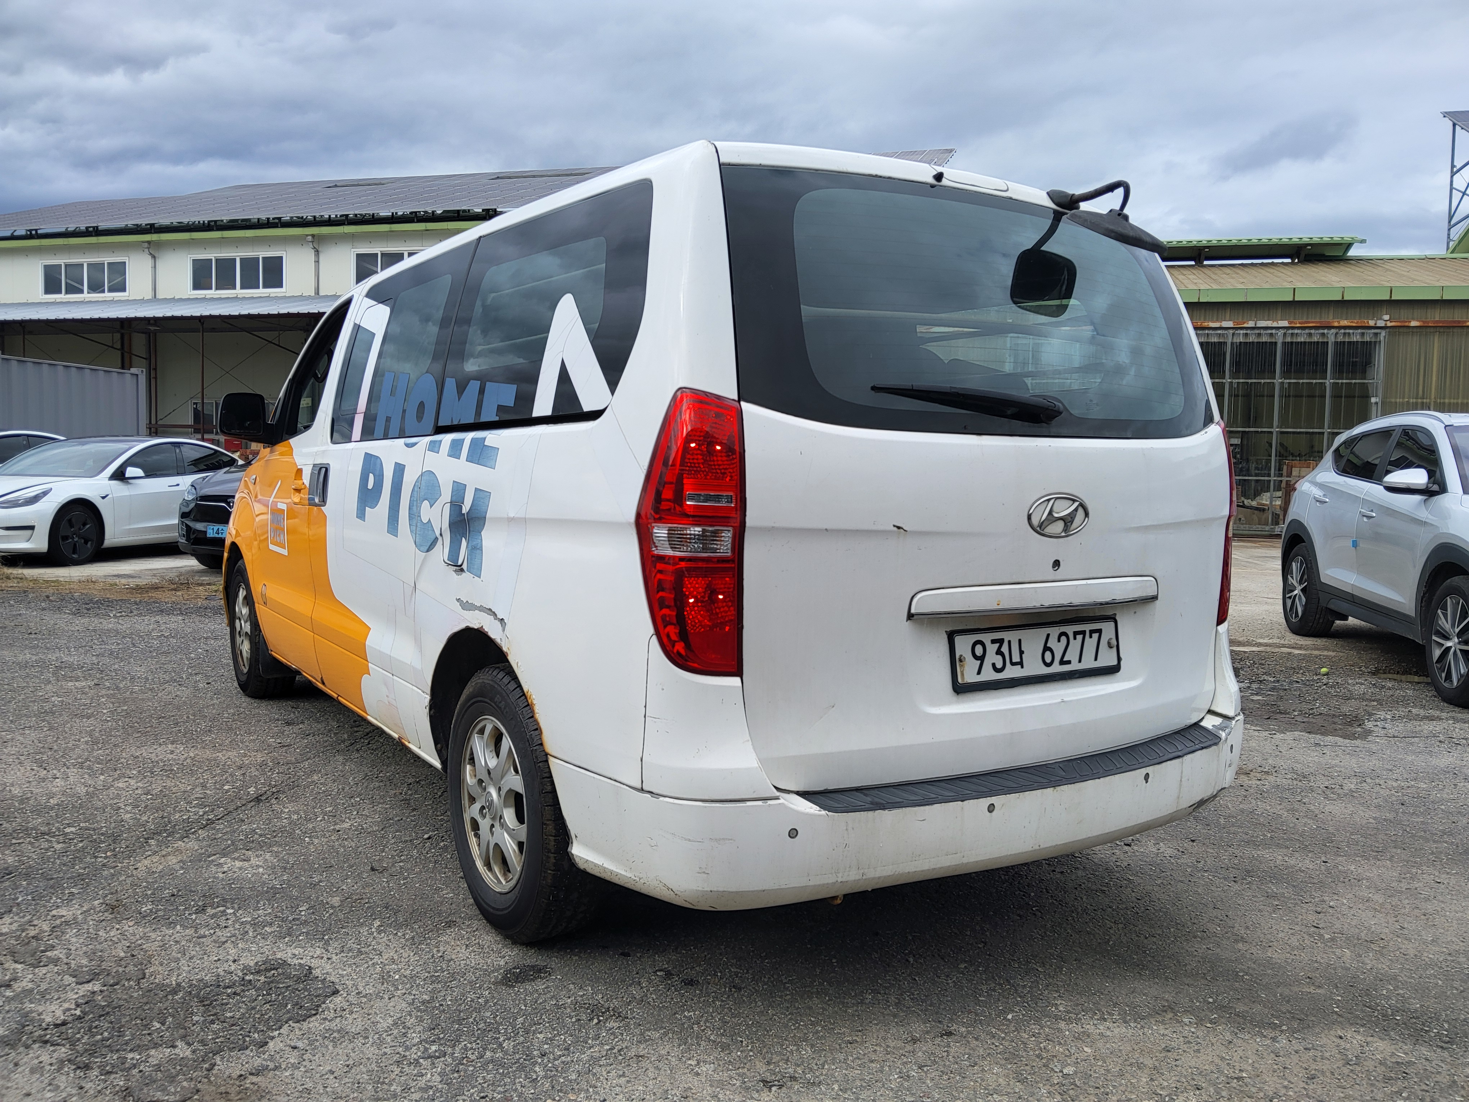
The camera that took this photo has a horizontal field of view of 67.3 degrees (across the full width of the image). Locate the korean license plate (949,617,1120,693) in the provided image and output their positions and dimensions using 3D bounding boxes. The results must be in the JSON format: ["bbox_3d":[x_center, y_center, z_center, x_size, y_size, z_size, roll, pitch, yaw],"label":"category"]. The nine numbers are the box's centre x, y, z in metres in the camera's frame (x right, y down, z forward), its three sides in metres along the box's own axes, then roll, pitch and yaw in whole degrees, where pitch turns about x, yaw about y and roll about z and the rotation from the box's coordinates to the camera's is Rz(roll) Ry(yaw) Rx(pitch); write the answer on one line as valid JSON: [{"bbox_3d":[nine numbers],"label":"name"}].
[{"bbox_3d":[0.669,0.225,2.411,0.529,0.126,0.025,-1,-2,-33],"label":"korean license plate"}]

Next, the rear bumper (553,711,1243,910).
[{"bbox_3d":[0.578,0.523,2.569,1.915,0.242,0.565,-1,5,-33],"label":"rear bumper"}]

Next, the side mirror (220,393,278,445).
[{"bbox_3d":[-2.007,-0.544,4.557,0.227,0.207,0.141,-1,5,-33],"label":"side mirror"}]

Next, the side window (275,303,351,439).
[{"bbox_3d":[-1.672,-0.709,4.376,0.060,0.514,0.806,15,-4,-33],"label":"side window"}]

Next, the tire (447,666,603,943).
[{"bbox_3d":[-0.507,0.607,2.721,0.222,0.706,0.706,-1,5,-33],"label":"tire"}]

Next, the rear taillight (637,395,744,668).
[{"bbox_3d":[-0.077,-0.026,2.030,0.197,0.539,0.151,-1,2,-28],"label":"rear taillight"}]

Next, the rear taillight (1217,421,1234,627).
[{"bbox_3d":[1.312,-0.060,2.945,0.197,0.539,0.151,-2,2,-39],"label":"rear taillight"}]

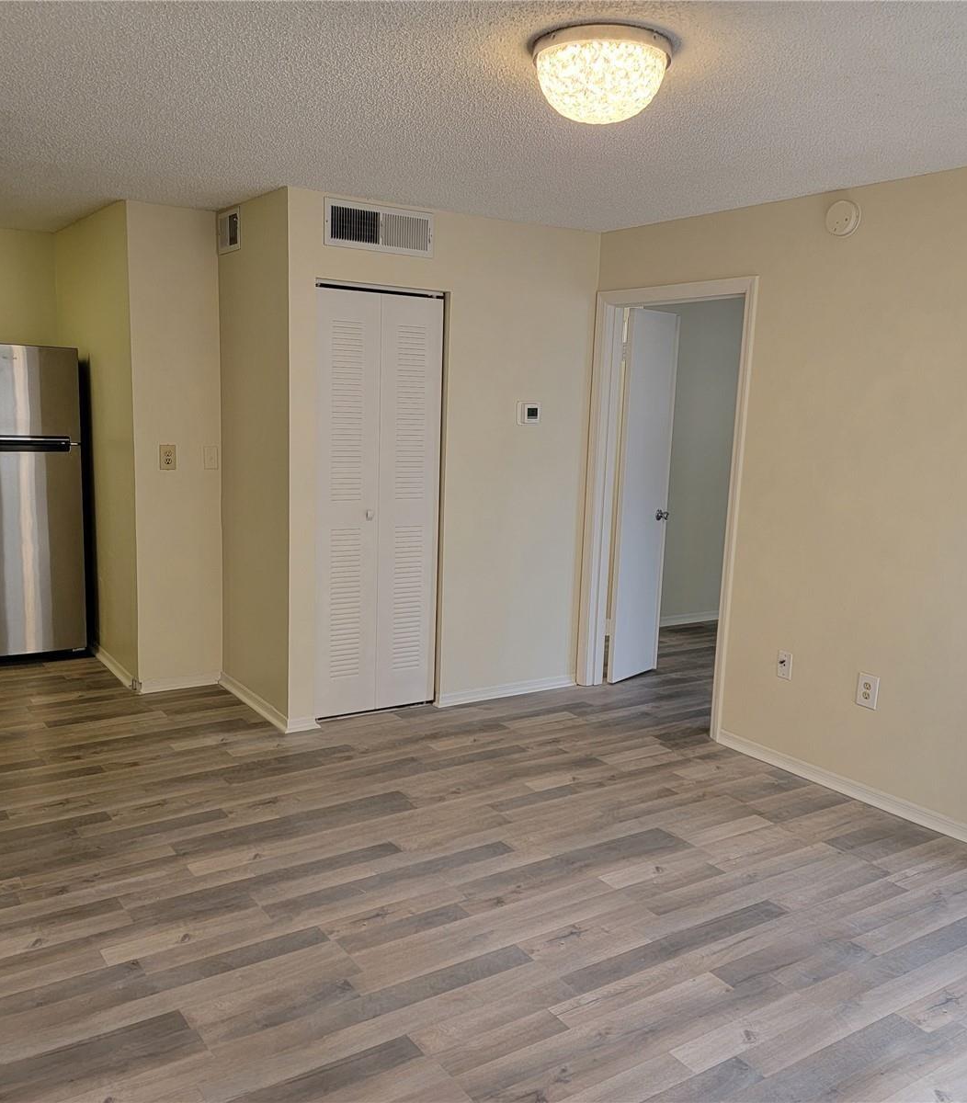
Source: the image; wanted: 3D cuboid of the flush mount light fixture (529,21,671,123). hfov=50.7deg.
[{"bbox_3d":[0.280,-1.115,2.438,0.325,0.167,0.325,2,9,0],"label":"flush mount light fixture"}]

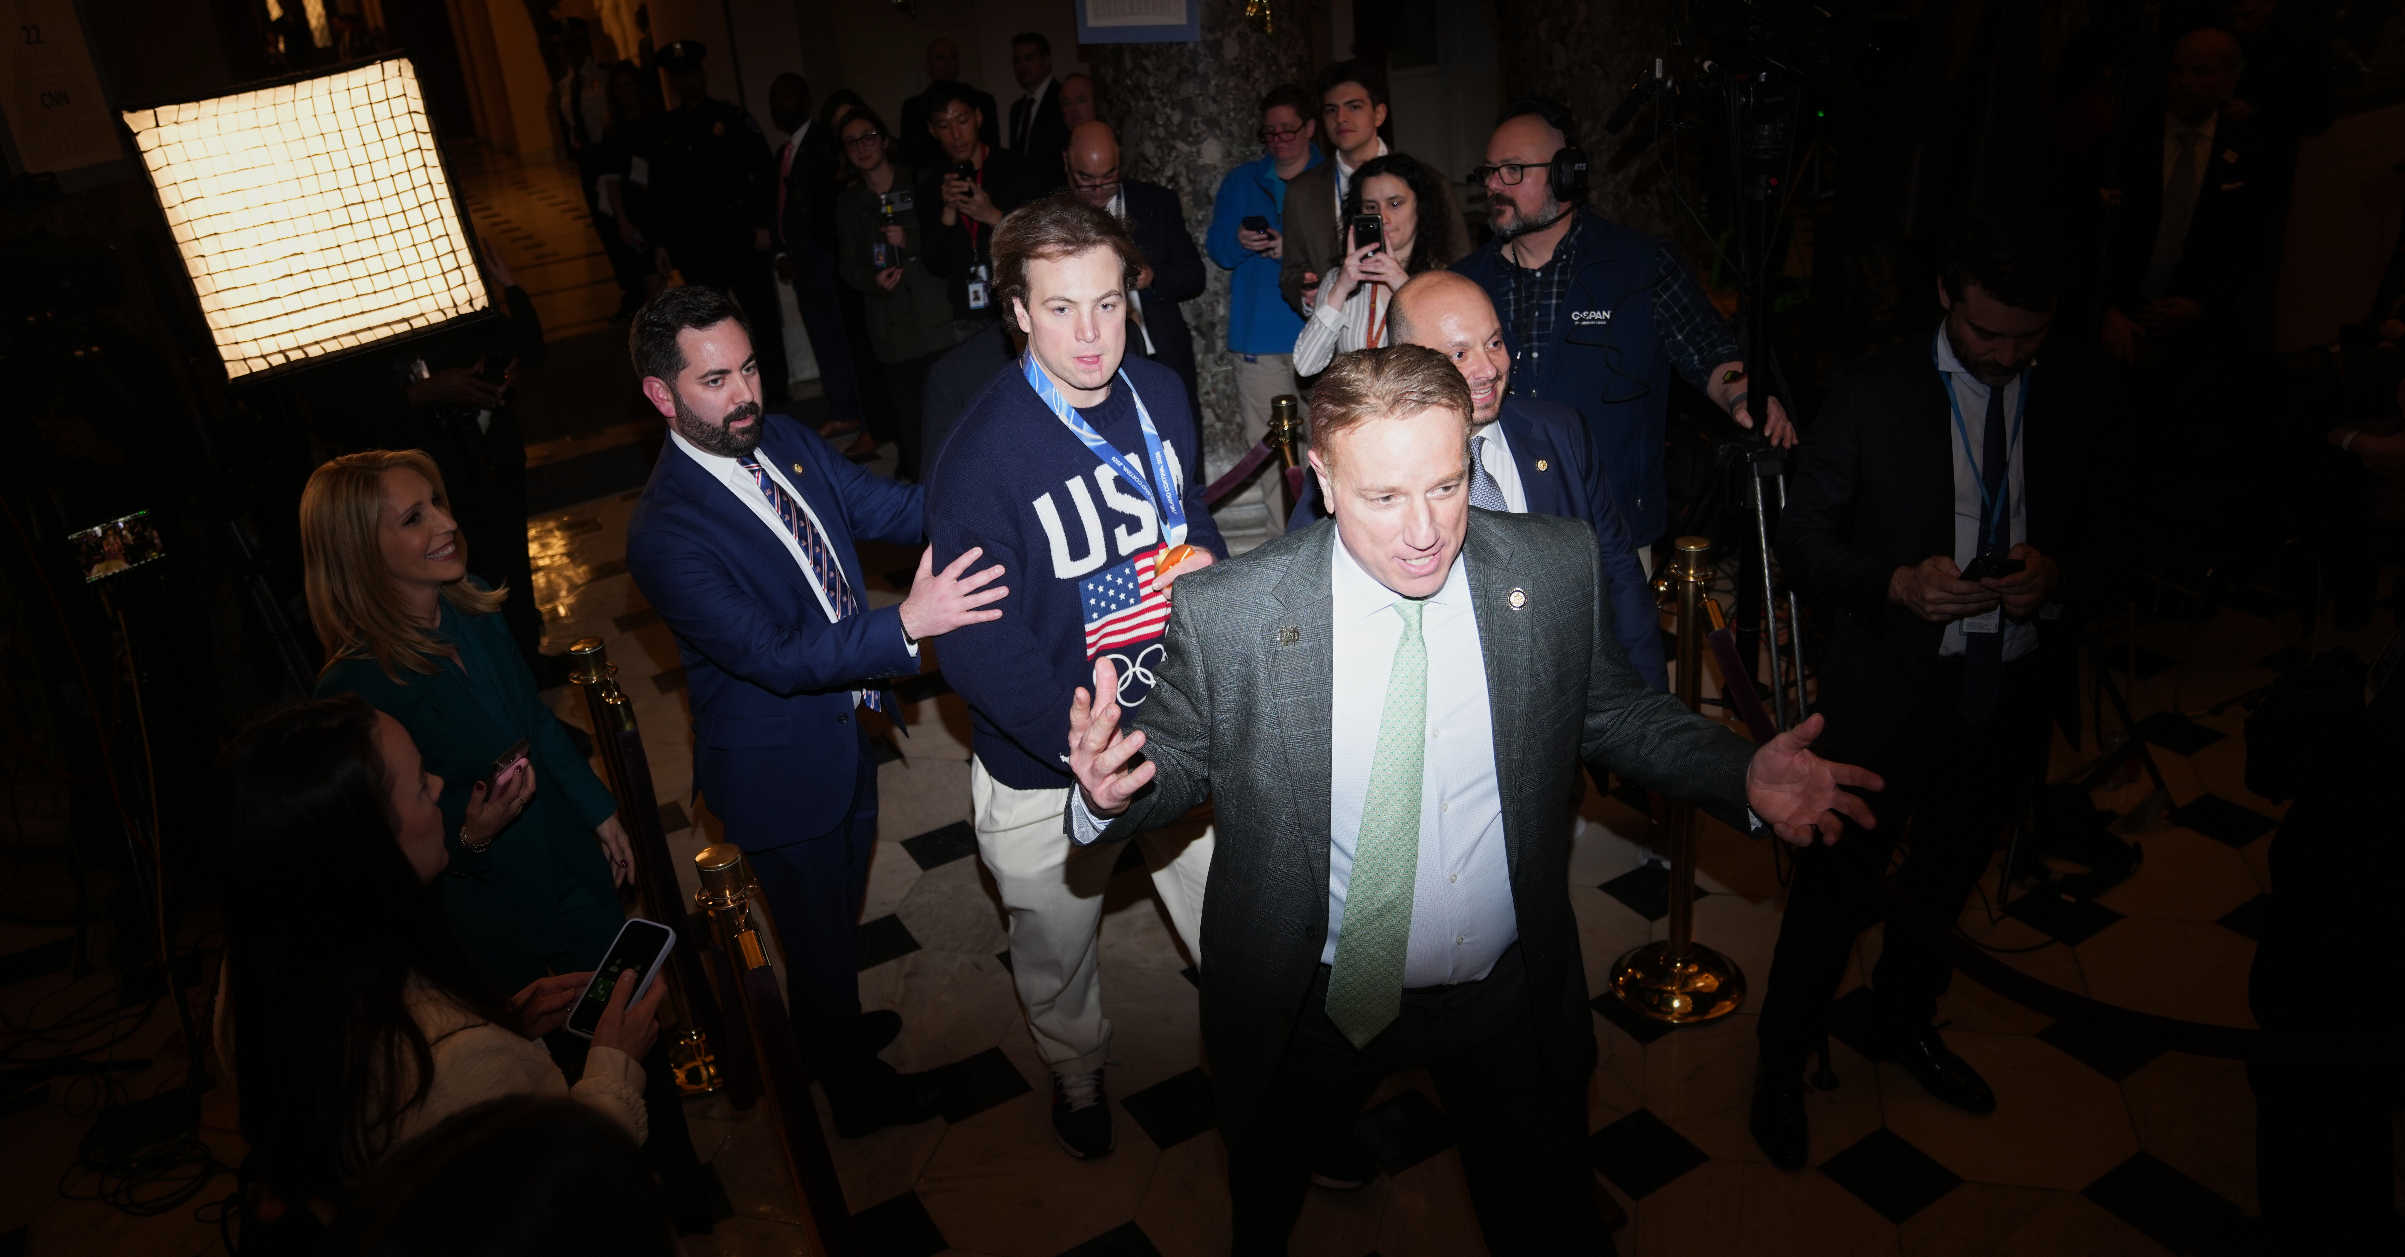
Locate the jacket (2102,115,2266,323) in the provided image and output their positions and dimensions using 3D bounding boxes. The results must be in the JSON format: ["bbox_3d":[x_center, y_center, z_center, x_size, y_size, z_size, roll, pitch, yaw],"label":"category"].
[{"bbox_3d":[2.487,-0.921,4.182,0.540,0.710,0.360,5,26,24],"label":"jacket"}]

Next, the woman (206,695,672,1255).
[{"bbox_3d":[-0.775,0.776,2.002,0.520,1.570,0.500,-15,25,-20],"label":"woman"}]

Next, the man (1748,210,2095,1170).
[{"bbox_3d":[1.221,0.138,2.793,0.560,1.680,0.500,-6,23,0],"label":"man"}]

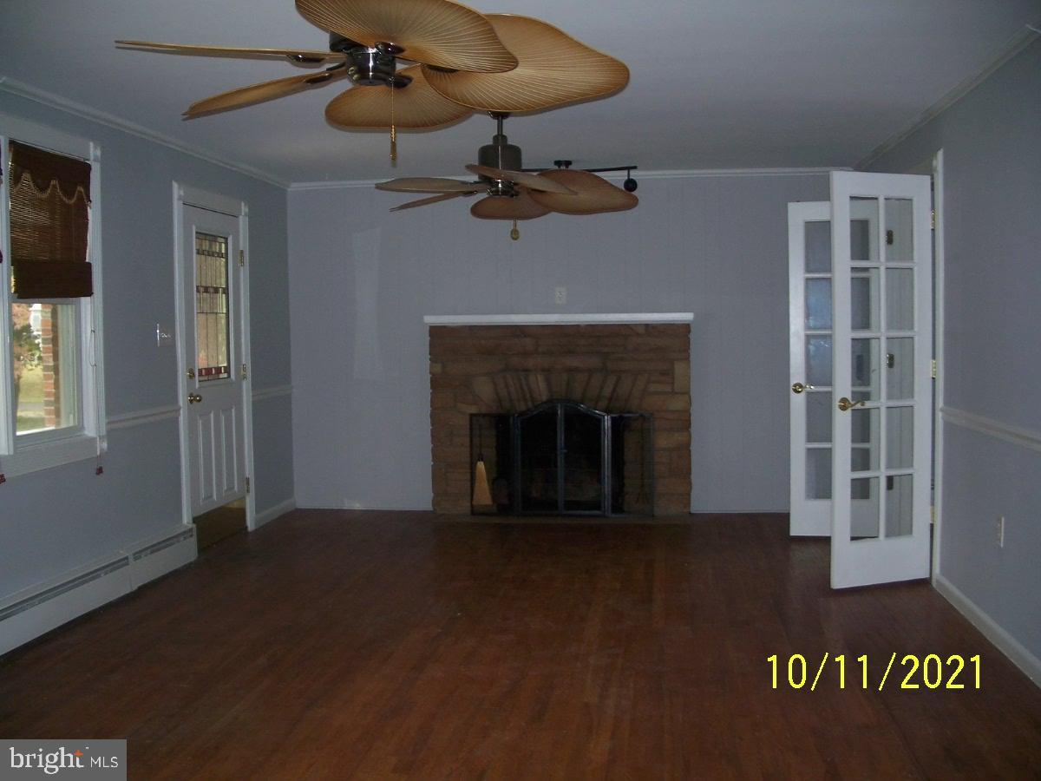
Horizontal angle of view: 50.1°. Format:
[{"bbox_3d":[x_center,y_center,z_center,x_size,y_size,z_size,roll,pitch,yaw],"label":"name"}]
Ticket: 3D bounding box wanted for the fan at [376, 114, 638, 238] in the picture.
[{"bbox_3d":[-0.086,-1.053,5.416,1.330,0.633,1.330,0,3,7],"label":"fan"}]

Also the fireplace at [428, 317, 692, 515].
[{"bbox_3d":[0.270,0.171,7.765,1.830,1.401,0.230,0,3,7],"label":"fireplace"}]

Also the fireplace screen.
[{"bbox_3d":[0.280,0.469,7.750,1.270,0.808,0.110,0,3,7],"label":"fireplace screen"}]

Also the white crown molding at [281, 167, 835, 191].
[{"bbox_3d":[0.304,-1.489,7.750,4.020,0.058,0.050,0,3,7],"label":"white crown molding"}]

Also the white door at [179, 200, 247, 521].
[{"bbox_3d":[-1.881,-0.184,6.746,0.045,1.808,0.895,0,3,7],"label":"white door"}]

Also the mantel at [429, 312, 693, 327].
[{"bbox_3d":[0.262,-0.491,7.731,1.850,0.074,0.220,0,3,7],"label":"mantel"}]

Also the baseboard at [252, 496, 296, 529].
[{"bbox_3d":[-1.714,0.855,7.774,0.018,0.088,0.797,0,3,7],"label":"baseboard"}]

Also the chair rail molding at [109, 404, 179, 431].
[{"bbox_3d":[-1.953,0.140,5.798,0.025,0.061,0.830,0,3,7],"label":"chair rail molding"}]

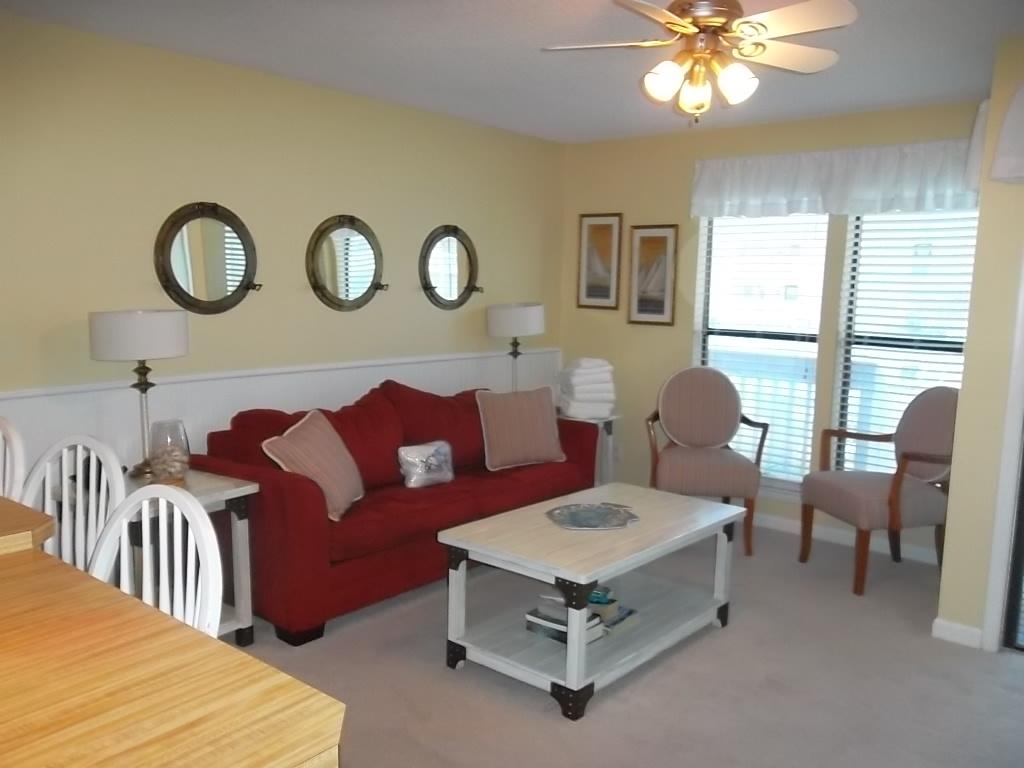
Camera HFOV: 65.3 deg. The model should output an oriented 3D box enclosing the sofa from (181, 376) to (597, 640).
[{"bbox_3d":[-0.508,0.459,4.165,0.900,0.930,2.080,8,10,41],"label":"sofa"}]

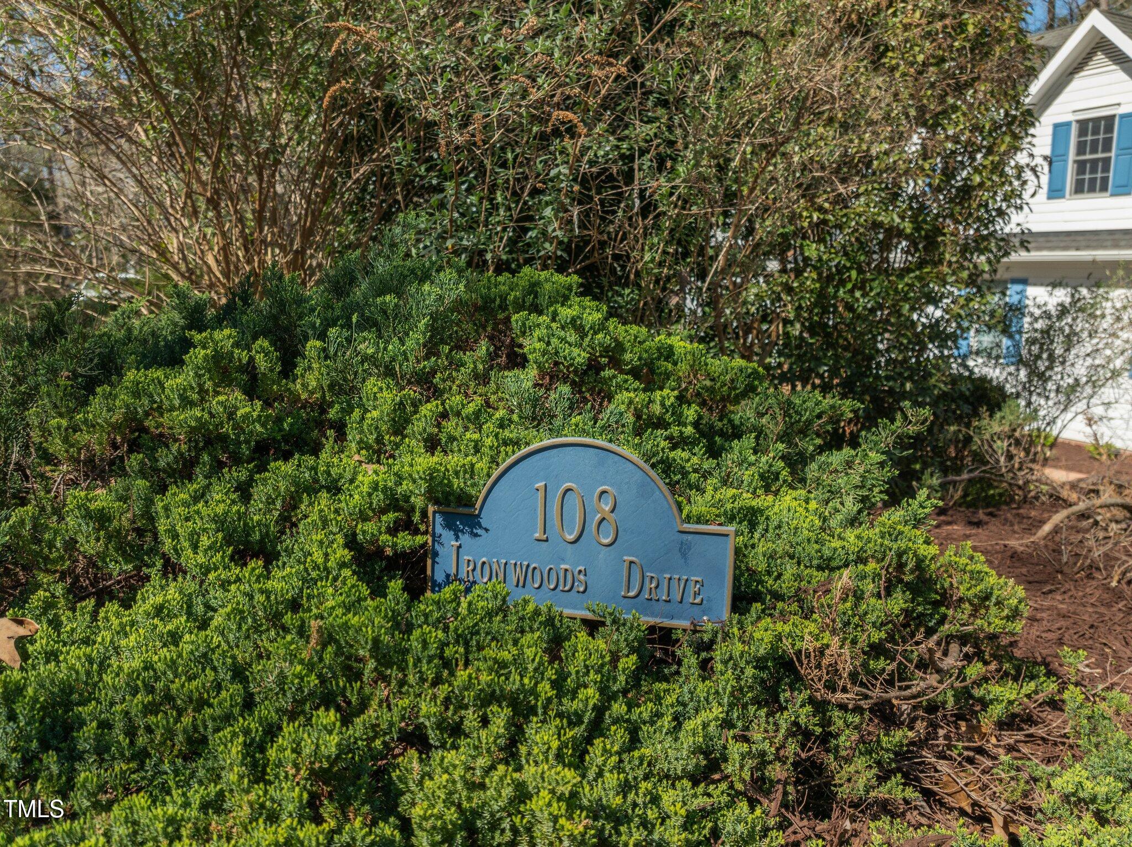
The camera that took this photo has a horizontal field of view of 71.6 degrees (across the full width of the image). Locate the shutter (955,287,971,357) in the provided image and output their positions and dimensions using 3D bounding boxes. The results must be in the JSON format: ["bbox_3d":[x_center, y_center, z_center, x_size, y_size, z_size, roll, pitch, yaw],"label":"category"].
[{"bbox_3d":[8.547,-2.268,16.892,0.040,1.710,0.345,-11,16,-29],"label":"shutter"}]

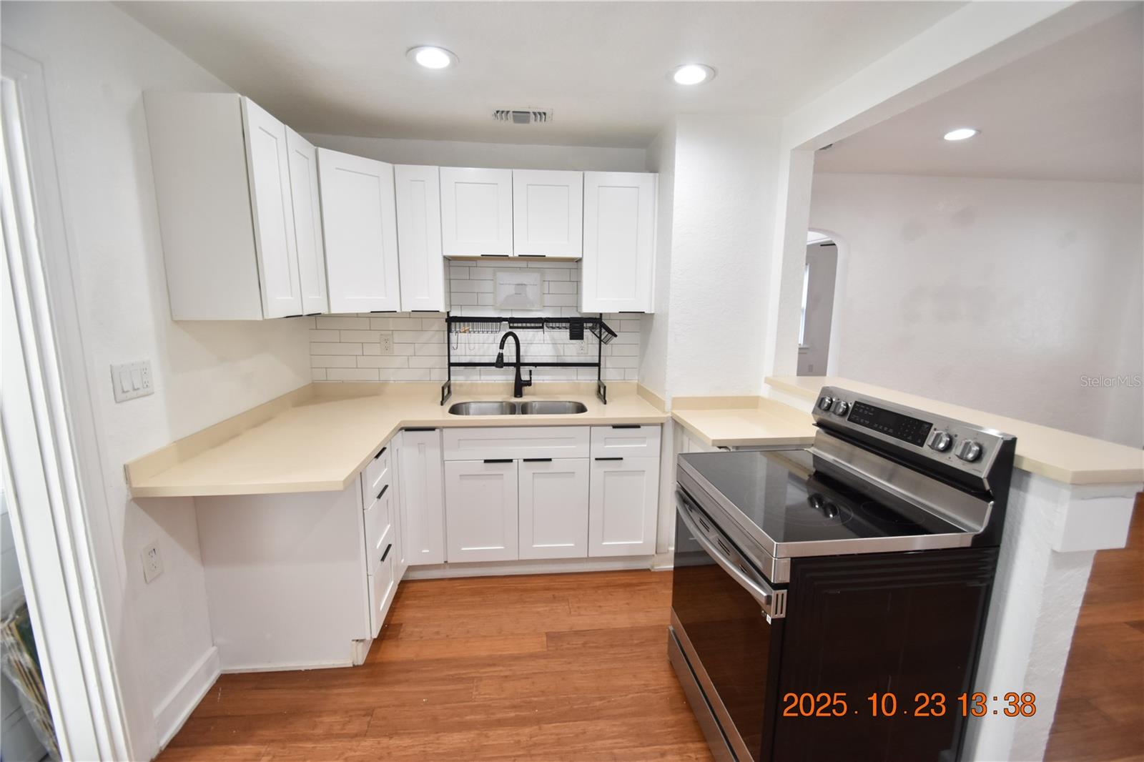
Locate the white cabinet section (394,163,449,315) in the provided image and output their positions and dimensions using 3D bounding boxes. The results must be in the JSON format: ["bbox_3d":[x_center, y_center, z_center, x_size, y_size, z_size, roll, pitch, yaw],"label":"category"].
[{"bbox_3d":[-0.828,-0.778,2.709,0.228,0.758,0.311,0,10,-5],"label":"white cabinet section"}]

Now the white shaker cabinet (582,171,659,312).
[{"bbox_3d":[0.244,-0.782,2.800,0.411,0.755,0.313,0,10,-6],"label":"white shaker cabinet"}]

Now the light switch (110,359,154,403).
[{"bbox_3d":[-1.417,-0.002,1.541,0.010,0.115,0.163,-1,10,-6],"label":"light switch"}]

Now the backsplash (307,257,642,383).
[{"bbox_3d":[-0.564,-0.365,2.937,2.024,0.768,0.015,0,10,-6],"label":"backsplash"}]

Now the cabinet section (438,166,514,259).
[{"bbox_3d":[-0.523,-0.930,2.712,0.382,0.454,0.311,0,10,-5],"label":"cabinet section"}]

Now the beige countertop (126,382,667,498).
[{"bbox_3d":[-0.493,0.189,2.331,2.024,0.111,1.411,0,10,-6],"label":"beige countertop"}]

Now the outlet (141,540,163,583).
[{"bbox_3d":[-1.425,0.615,1.626,0.010,0.122,0.076,0,10,-6],"label":"outlet"}]

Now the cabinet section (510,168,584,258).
[{"bbox_3d":[-0.142,-0.933,2.748,0.384,0.454,0.311,0,10,-5],"label":"cabinet section"}]

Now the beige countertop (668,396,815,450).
[{"bbox_3d":[0.859,0.186,2.432,0.534,0.110,0.574,0,10,-6],"label":"beige countertop"}]

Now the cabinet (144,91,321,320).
[{"bbox_3d":[-1.312,-0.647,1.945,0.325,0.755,0.550,0,10,-6],"label":"cabinet"}]

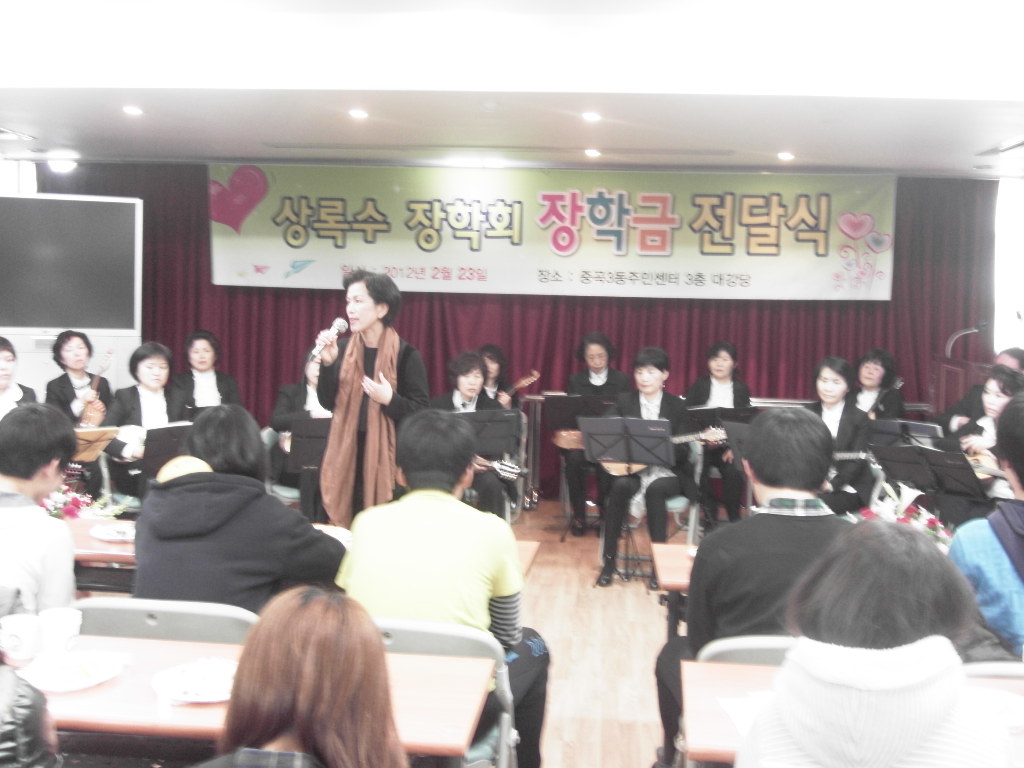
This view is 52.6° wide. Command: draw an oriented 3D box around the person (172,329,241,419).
[{"bbox_3d":[-1.989,0.267,6.698,0.470,1.240,0.700,-1,7,-16],"label":"person"}]

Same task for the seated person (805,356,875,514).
[{"bbox_3d":[1.687,0.476,5.374,0.480,1.220,0.680,4,6,23],"label":"seated person"}]

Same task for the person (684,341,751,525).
[{"bbox_3d":[1.349,0.319,6.828,0.470,1.220,0.680,2,7,13],"label":"person"}]

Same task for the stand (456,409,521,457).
[{"bbox_3d":[-0.203,0.612,5.450,0.500,0.940,0.400,2,6,3],"label":"stand"}]

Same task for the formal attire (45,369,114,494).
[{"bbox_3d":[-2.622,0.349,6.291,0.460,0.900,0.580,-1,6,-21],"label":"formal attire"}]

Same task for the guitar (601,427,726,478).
[{"bbox_3d":[0.809,0.318,5.530,0.672,0.220,0.110,-11,-16,9],"label":"guitar"}]

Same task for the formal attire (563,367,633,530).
[{"bbox_3d":[0.563,0.419,6.900,0.480,1.040,0.660,2,6,7],"label":"formal attire"}]

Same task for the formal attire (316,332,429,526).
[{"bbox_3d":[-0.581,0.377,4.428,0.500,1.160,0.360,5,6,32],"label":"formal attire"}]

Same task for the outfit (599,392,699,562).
[{"bbox_3d":[0.756,0.499,5.703,0.550,0.880,0.650,2,5,10],"label":"outfit"}]

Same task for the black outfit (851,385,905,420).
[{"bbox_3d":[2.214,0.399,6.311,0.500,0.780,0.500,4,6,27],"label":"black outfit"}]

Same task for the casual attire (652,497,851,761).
[{"bbox_3d":[0.671,0.805,2.740,0.540,1.100,0.820,2,6,3],"label":"casual attire"}]

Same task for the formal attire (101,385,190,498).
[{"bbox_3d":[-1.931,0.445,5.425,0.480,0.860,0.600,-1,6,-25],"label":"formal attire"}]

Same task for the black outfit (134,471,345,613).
[{"bbox_3d":[-0.749,0.545,2.900,0.540,0.600,0.480,2,6,7],"label":"black outfit"}]

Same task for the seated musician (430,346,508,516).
[{"bbox_3d":[-0.240,0.444,5.720,0.520,1.220,0.700,1,6,0],"label":"seated musician"}]

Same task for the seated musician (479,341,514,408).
[{"bbox_3d":[-0.145,0.325,6.722,0.520,1.200,0.720,2,5,7],"label":"seated musician"}]

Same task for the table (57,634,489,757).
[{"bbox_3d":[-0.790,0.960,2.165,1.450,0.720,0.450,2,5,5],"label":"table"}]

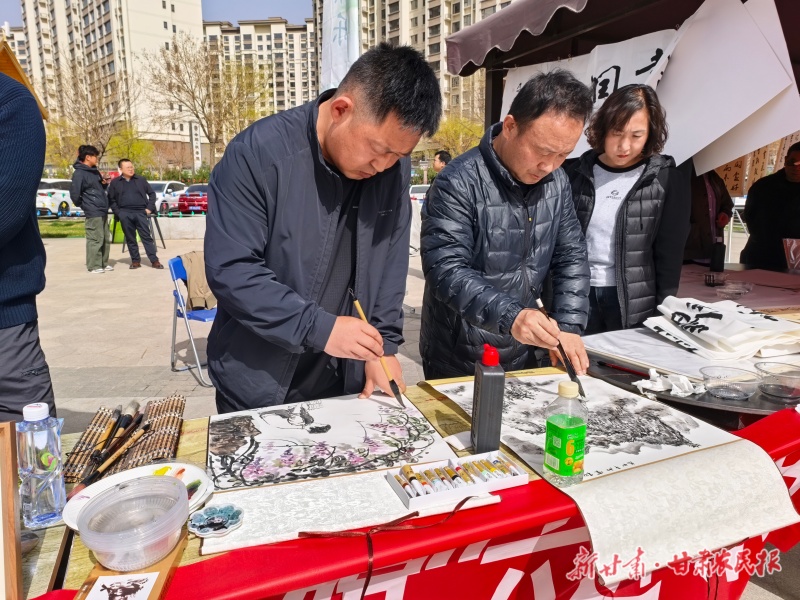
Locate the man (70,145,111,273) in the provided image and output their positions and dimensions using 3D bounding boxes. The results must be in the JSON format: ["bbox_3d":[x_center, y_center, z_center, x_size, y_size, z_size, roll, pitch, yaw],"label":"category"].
[{"bbox_3d":[-4.420,-1.293,7.935,0.480,1.758,0.500,-5,12,-23],"label":"man"}]

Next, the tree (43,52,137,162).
[{"bbox_3d":[-17.937,-9.805,32.456,4.646,8.753,4.413,0,11,0],"label":"tree"}]

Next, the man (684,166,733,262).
[{"bbox_3d":[2.154,-0.446,3.981,0.500,1.660,0.320,2,12,12],"label":"man"}]

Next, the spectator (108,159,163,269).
[{"bbox_3d":[-4.220,-1.357,8.845,0.660,1.720,0.380,-5,12,-27],"label":"spectator"}]

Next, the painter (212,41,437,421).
[{"bbox_3d":[-0.180,0.188,1.336,0.570,1.450,0.500,-6,12,-28],"label":"painter"}]

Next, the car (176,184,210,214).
[{"bbox_3d":[-9.264,-5.121,27.675,1.820,1.460,4.650,1,11,4],"label":"car"}]

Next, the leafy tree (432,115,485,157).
[{"bbox_3d":[3.635,-7.448,30.662,4.600,5.900,4.400,0,10,0],"label":"leafy tree"}]

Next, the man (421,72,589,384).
[{"bbox_3d":[0.265,0.151,1.532,0.530,1.450,0.490,-4,11,-23],"label":"man"}]

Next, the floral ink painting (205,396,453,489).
[{"bbox_3d":[-0.144,0.254,1.067,0.425,0.010,0.335,-3,11,-18],"label":"floral ink painting"}]

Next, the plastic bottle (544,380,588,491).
[{"bbox_3d":[0.268,0.214,0.890,0.057,0.169,0.056,0,11,0],"label":"plastic bottle"}]

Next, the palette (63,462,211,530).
[{"bbox_3d":[-0.380,0.293,0.820,0.200,0.020,0.200,0,10,0],"label":"palette"}]

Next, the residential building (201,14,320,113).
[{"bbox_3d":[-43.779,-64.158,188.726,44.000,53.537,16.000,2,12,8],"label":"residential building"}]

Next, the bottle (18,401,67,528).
[{"bbox_3d":[-0.512,0.232,0.788,0.053,0.174,0.051,-4,12,-21],"label":"bottle"}]

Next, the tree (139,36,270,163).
[{"bbox_3d":[-11.044,-10.108,31.874,7.066,9.578,6.713,0,11,0],"label":"tree"}]

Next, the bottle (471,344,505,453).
[{"bbox_3d":[0.155,0.173,0.998,0.045,0.190,0.065,-2,10,-8],"label":"bottle"}]

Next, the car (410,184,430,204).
[{"bbox_3d":[0.992,-4.197,24.038,1.820,1.470,4.600,0,10,0],"label":"car"}]

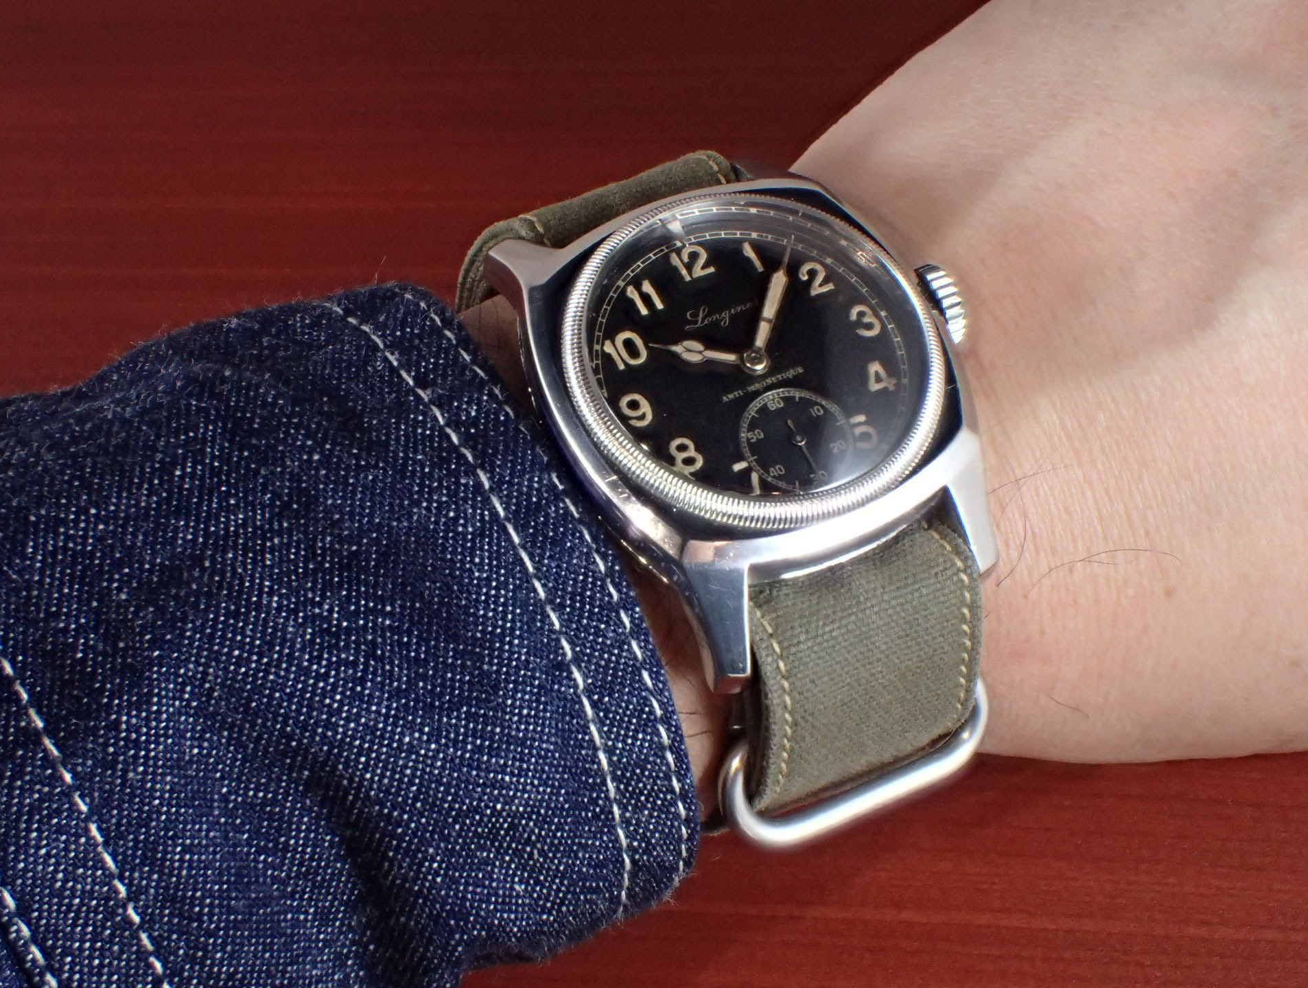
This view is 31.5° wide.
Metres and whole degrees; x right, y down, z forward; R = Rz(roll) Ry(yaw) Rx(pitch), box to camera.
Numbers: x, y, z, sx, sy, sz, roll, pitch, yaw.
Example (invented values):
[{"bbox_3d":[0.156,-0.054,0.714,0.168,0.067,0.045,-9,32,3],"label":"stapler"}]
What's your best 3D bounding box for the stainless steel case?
[{"bbox_3d":[0.010,-0.012,0.223,0.042,0.013,0.051,-21,66,-19],"label":"stainless steel case"}]

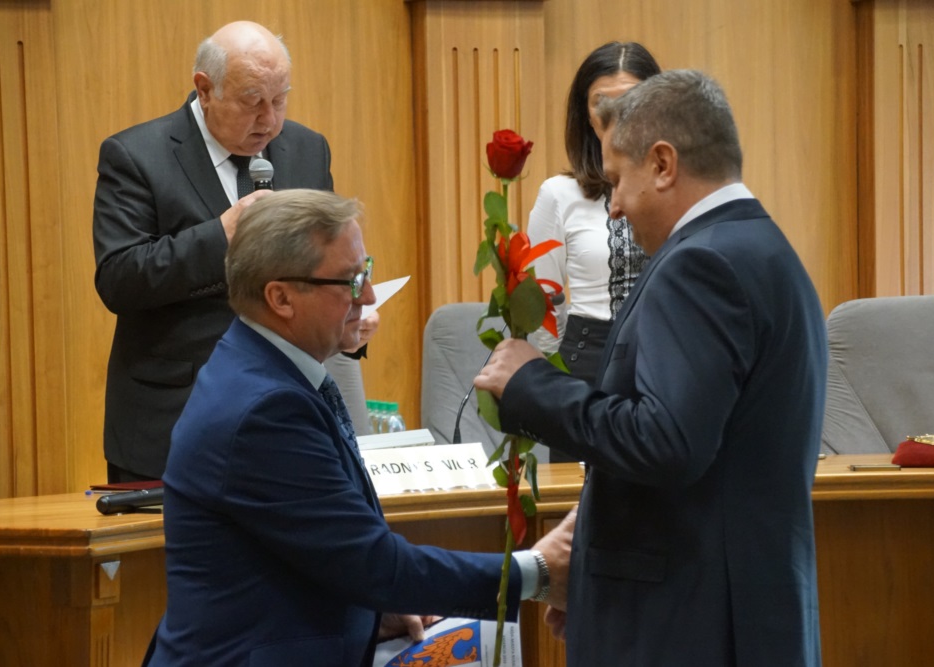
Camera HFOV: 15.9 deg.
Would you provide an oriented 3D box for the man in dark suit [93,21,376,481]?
[{"bbox_3d":[-0.467,0.196,6.874,0.530,1.677,0.420,-3,4,-30],"label":"man in dark suit"}]

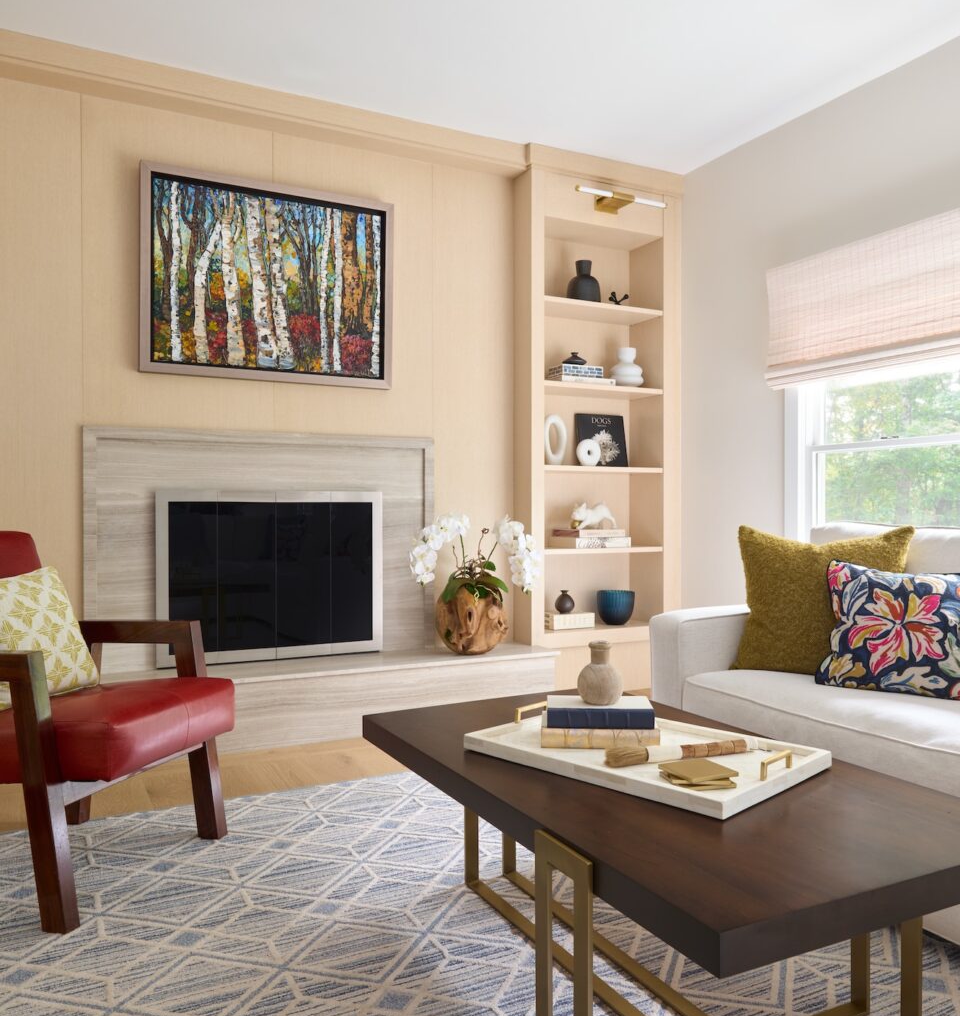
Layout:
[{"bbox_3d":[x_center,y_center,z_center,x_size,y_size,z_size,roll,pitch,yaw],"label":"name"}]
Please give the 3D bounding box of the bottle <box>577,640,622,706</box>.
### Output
[{"bbox_3d":[0.244,0.336,1.799,0.091,0.125,0.091,0,0,0],"label":"bottle"}]

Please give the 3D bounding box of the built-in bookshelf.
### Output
[{"bbox_3d":[0.595,-0.393,4.637,0.936,2.683,0.325,0,0,-27],"label":"built-in bookshelf"}]

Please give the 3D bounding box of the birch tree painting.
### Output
[{"bbox_3d":[-0.913,-0.991,3.889,1.107,0.866,0.048,0,0,-27],"label":"birch tree painting"}]

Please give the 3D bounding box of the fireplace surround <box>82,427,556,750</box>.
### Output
[{"bbox_3d":[-0.656,0.310,3.793,2.072,1.278,0.458,0,0,-27],"label":"fireplace surround"}]

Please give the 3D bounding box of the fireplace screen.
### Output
[{"bbox_3d":[-0.899,0.301,3.877,0.995,0.741,0.048,0,0,-27],"label":"fireplace screen"}]

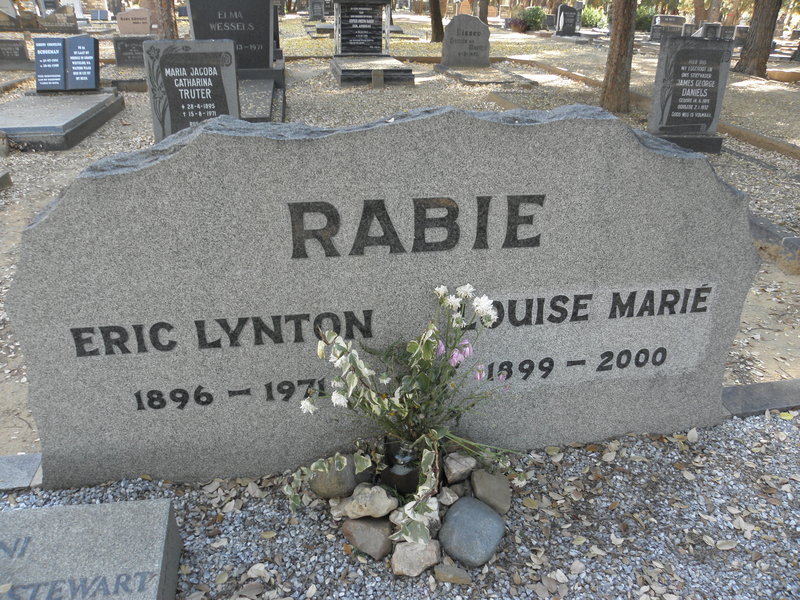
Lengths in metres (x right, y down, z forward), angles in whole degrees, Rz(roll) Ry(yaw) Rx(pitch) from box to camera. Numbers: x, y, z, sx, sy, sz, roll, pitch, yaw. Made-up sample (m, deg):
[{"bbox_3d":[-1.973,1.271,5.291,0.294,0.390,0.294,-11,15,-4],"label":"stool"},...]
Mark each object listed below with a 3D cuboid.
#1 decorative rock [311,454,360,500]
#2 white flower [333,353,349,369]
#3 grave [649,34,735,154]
[{"bbox_3d":[-0.168,0.460,1.565,0.125,0.085,0.105,-4,26,-9],"label":"decorative rock"},{"bbox_3d":[-0.146,0.148,1.470,0.040,0.036,0.034,0,26,0],"label":"white flower"},{"bbox_3d":[2.312,-1.641,4.800,0.600,0.860,0.220,-1,22,-3],"label":"grave"}]

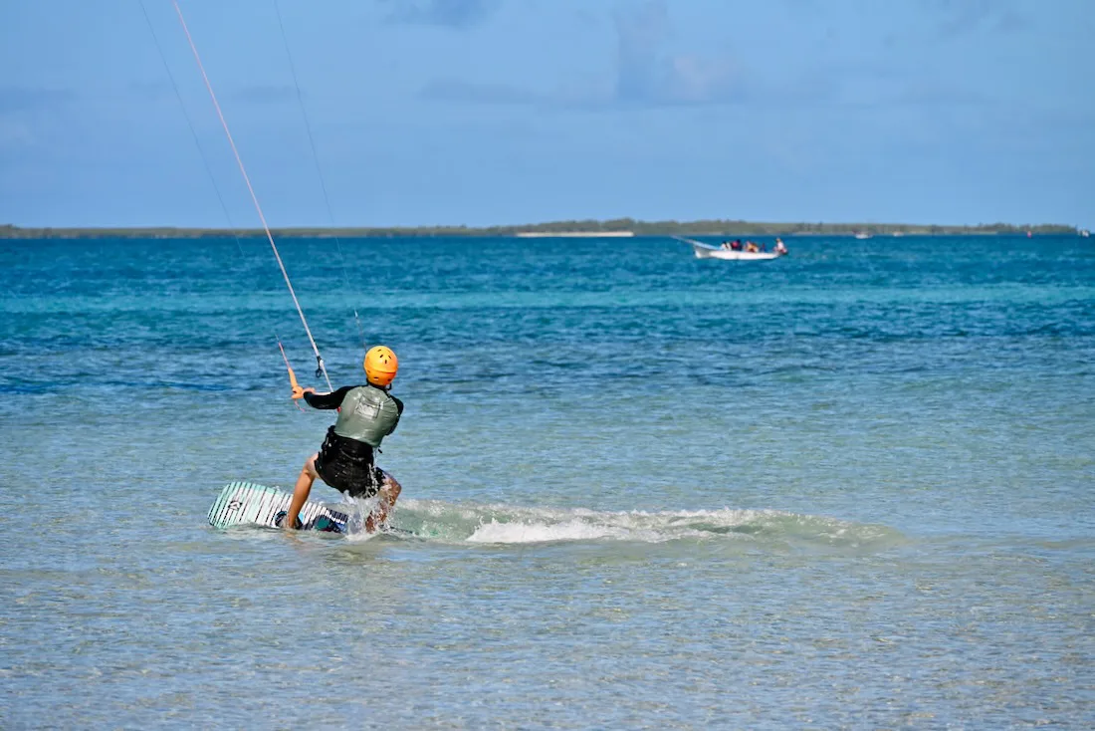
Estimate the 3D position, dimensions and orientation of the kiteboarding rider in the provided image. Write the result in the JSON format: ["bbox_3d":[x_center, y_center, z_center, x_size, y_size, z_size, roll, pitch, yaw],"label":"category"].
[{"bbox_3d":[-1.365,0.517,40.800,0.780,1.320,0.740,0,1,-20],"label":"kiteboarding rider"}]

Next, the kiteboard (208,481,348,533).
[{"bbox_3d":[-1.526,1.103,41.000,1.450,0.430,0.090,15,-38,12],"label":"kiteboard"}]

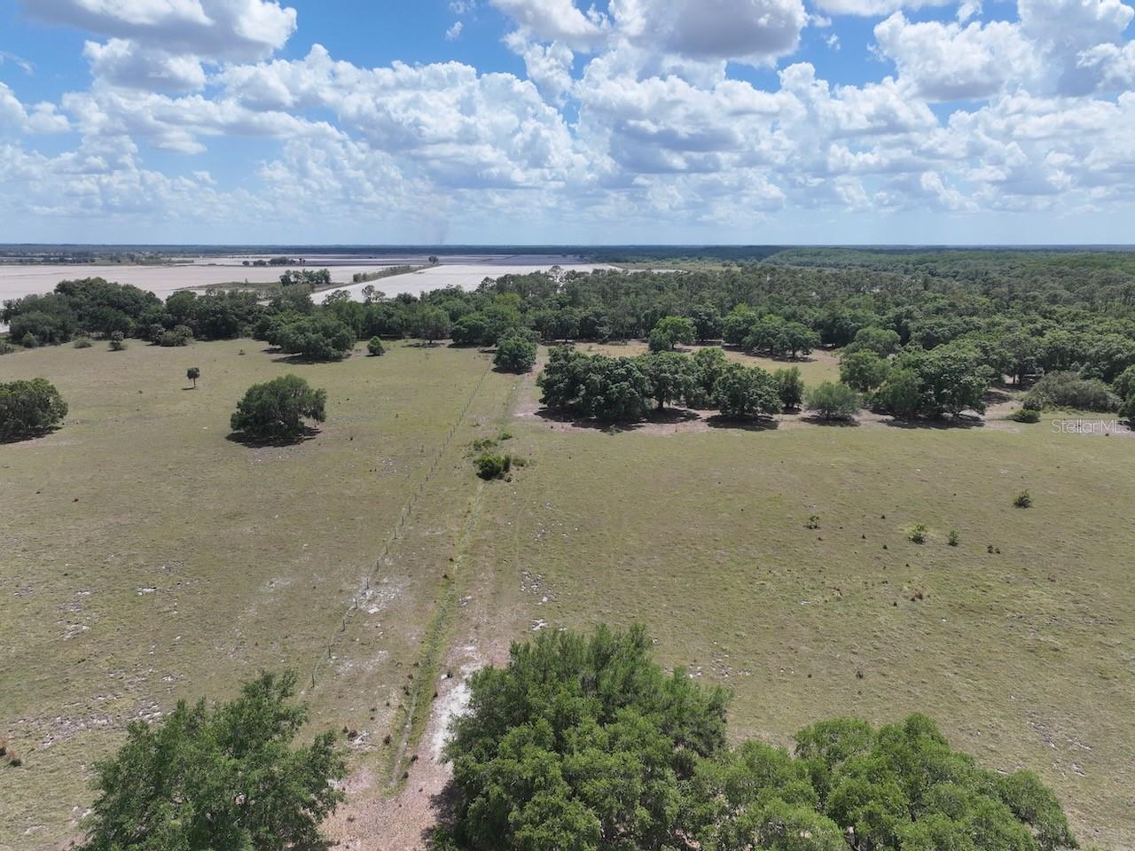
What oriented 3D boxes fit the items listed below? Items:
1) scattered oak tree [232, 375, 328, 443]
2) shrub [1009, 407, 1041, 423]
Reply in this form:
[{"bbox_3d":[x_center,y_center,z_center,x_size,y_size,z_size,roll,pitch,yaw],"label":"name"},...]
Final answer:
[{"bbox_3d":[-56.954,-3.944,155.399,18.000,11.900,17.000,-5,14,-20],"label":"scattered oak tree"},{"bbox_3d":[95.200,-2.385,163.681,6.100,2.800,5.600,0,13,0],"label":"shrub"}]

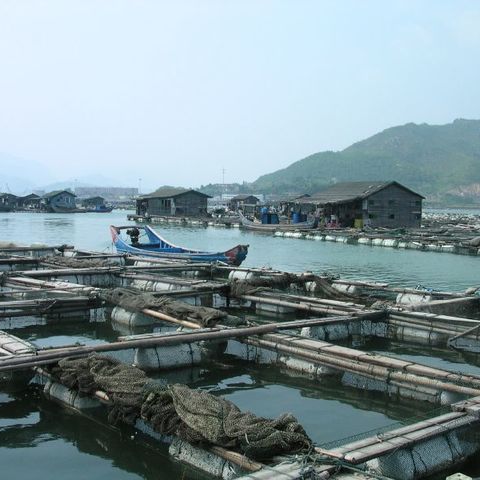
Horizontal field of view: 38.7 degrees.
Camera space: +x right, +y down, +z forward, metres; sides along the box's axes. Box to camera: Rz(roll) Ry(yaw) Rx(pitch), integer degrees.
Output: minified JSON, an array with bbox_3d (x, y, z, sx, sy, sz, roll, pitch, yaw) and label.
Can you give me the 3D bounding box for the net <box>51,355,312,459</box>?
[{"bbox_3d":[-0.734,1.310,5.774,0.600,0.420,2.850,-2,4,-44],"label":"net"}]

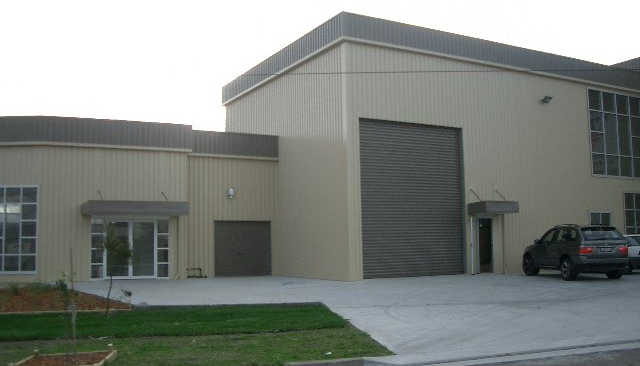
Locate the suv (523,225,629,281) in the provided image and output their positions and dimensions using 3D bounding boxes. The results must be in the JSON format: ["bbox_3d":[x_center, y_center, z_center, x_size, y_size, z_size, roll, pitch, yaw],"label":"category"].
[{"bbox_3d":[8.471,2.348,21.863,1.870,1.710,4.670,0,-6,-7],"label":"suv"}]

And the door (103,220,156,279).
[{"bbox_3d":[-6.557,2.325,22.483,1.799,1.988,0.100,2,-7,-29],"label":"door"}]

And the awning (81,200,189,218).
[{"bbox_3d":[-6.255,0.911,22.022,3.375,0.471,1.400,2,-6,-28],"label":"awning"}]

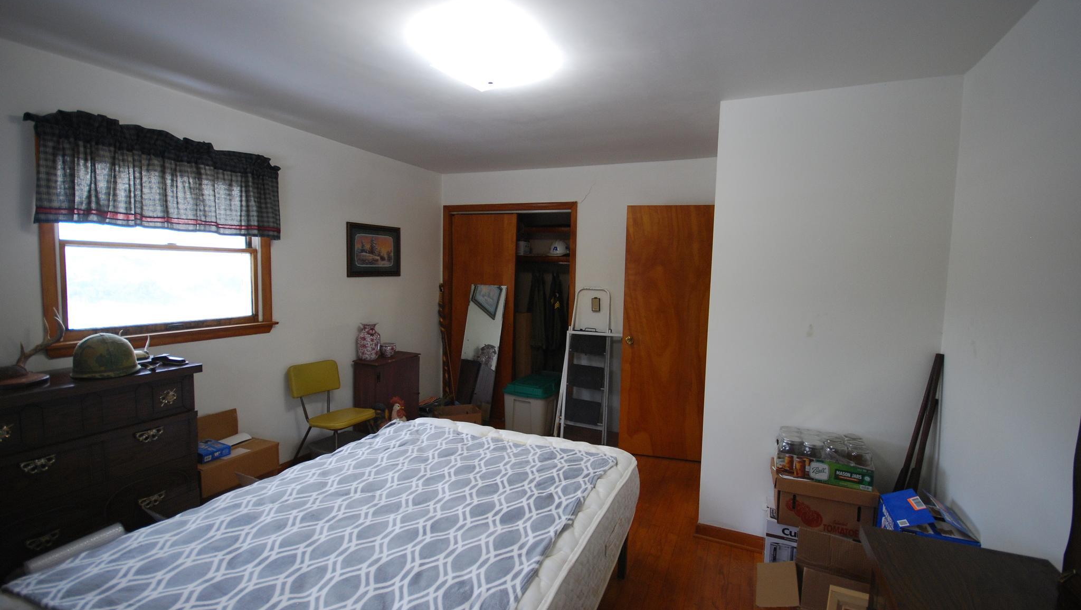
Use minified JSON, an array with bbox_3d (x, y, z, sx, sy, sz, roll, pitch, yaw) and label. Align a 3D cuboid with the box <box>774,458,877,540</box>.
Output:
[{"bbox_3d":[1.327,0.904,2.145,0.395,0.217,0.270,4,5,25],"label":"box"}]

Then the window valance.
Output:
[{"bbox_3d":[-1.960,-0.641,2.448,0.120,0.500,1.100,4,5,26],"label":"window valance"}]

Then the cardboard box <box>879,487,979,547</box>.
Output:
[{"bbox_3d":[1.558,0.986,1.849,0.235,0.320,0.280,4,5,26],"label":"cardboard box"}]

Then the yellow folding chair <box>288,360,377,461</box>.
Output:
[{"bbox_3d":[-1.489,0.831,3.227,0.510,0.800,0.420,4,5,25],"label":"yellow folding chair"}]

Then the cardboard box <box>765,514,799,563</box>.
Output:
[{"bbox_3d":[1.322,1.218,2.260,0.350,0.320,0.260,4,5,26],"label":"cardboard box"}]

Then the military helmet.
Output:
[{"bbox_3d":[-2.010,0.217,2.090,0.280,0.180,0.240,4,5,25],"label":"military helmet"}]

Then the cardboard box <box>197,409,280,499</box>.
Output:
[{"bbox_3d":[-1.879,0.867,2.743,0.240,0.395,0.460,4,5,25],"label":"cardboard box"}]

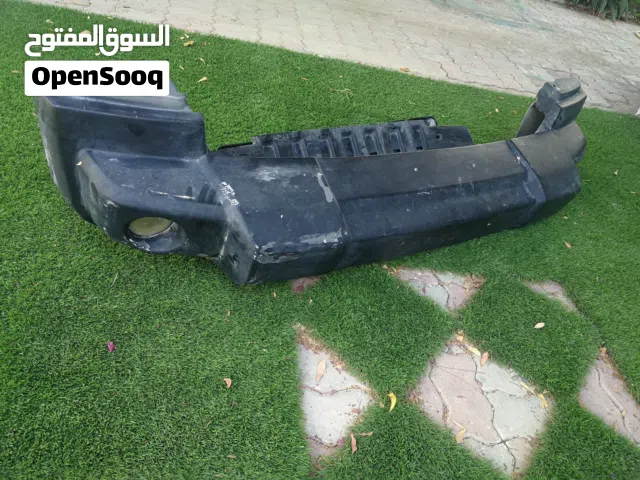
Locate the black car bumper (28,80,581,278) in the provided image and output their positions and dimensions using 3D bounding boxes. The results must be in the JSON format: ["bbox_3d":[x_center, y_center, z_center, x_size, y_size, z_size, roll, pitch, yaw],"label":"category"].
[{"bbox_3d":[0.241,-0.256,1.417,1.793,0.348,0.571,-10,45,-31],"label":"black car bumper"}]

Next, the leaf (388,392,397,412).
[{"bbox_3d":[0.140,0.307,0.949,0.015,0.010,0.043,12,38,-7],"label":"leaf"}]

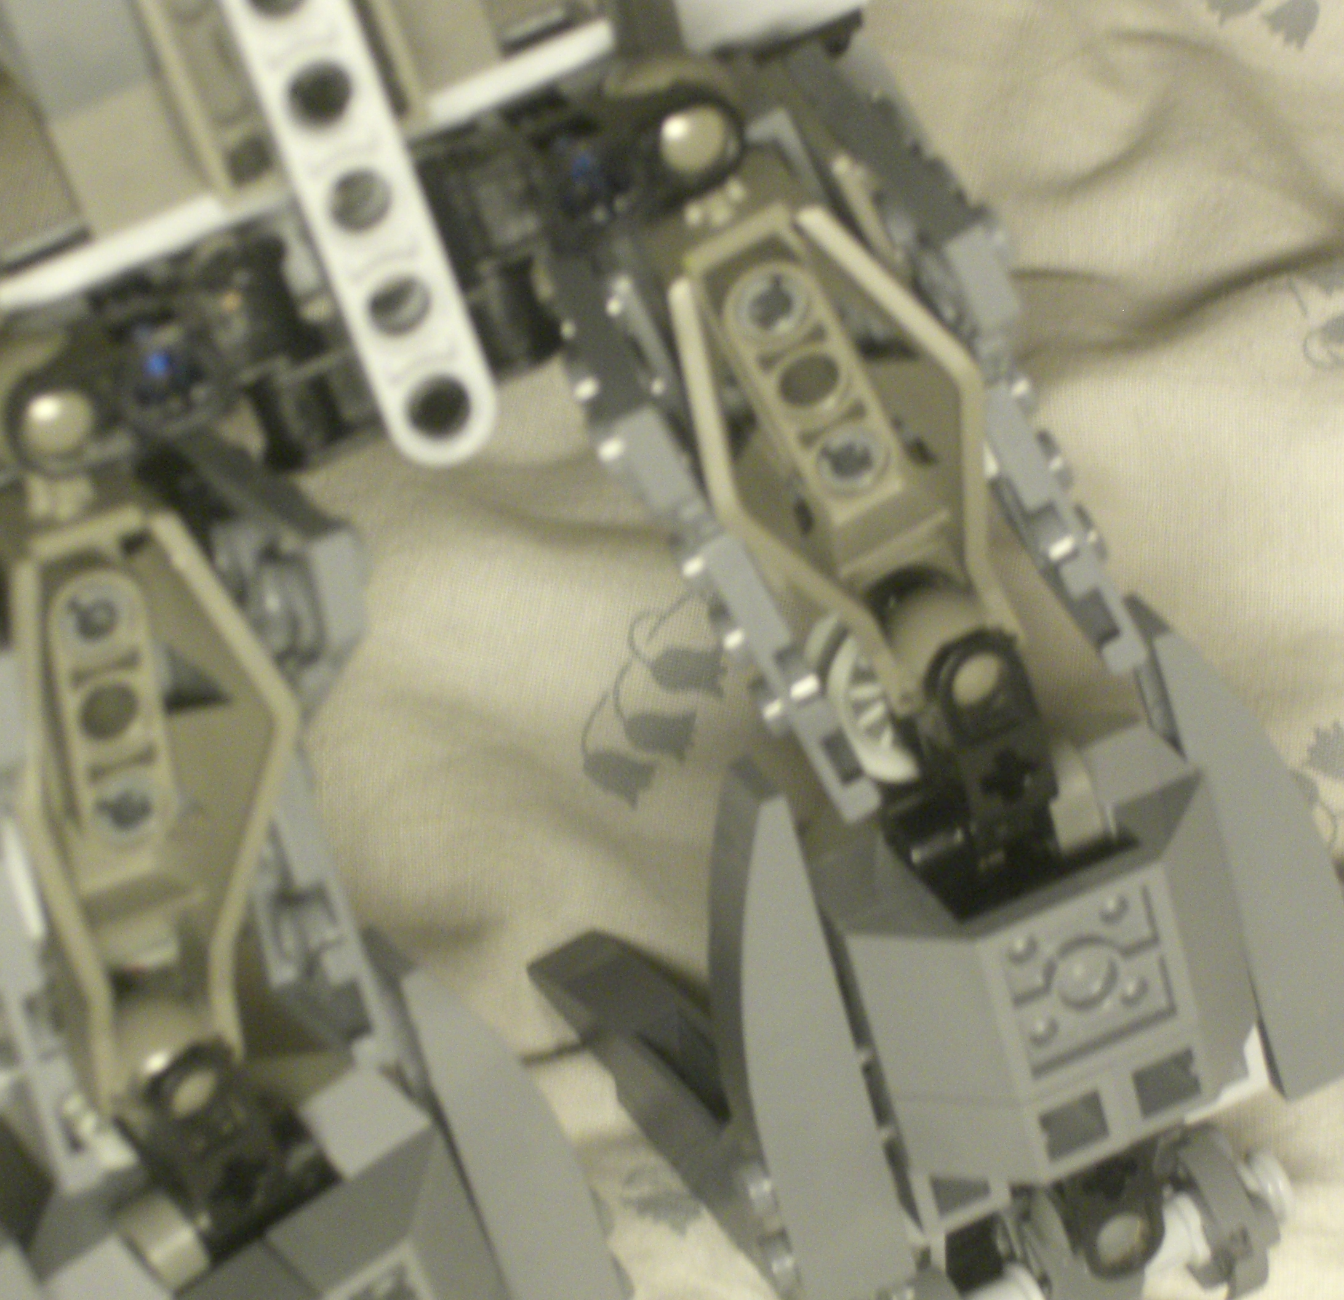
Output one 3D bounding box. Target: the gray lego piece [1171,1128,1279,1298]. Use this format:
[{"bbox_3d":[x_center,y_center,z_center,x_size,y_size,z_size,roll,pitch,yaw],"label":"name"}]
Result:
[{"bbox_3d":[0.046,0.046,0.394,0.007,0.013,0.007,-23,30,-7],"label":"gray lego piece"}]

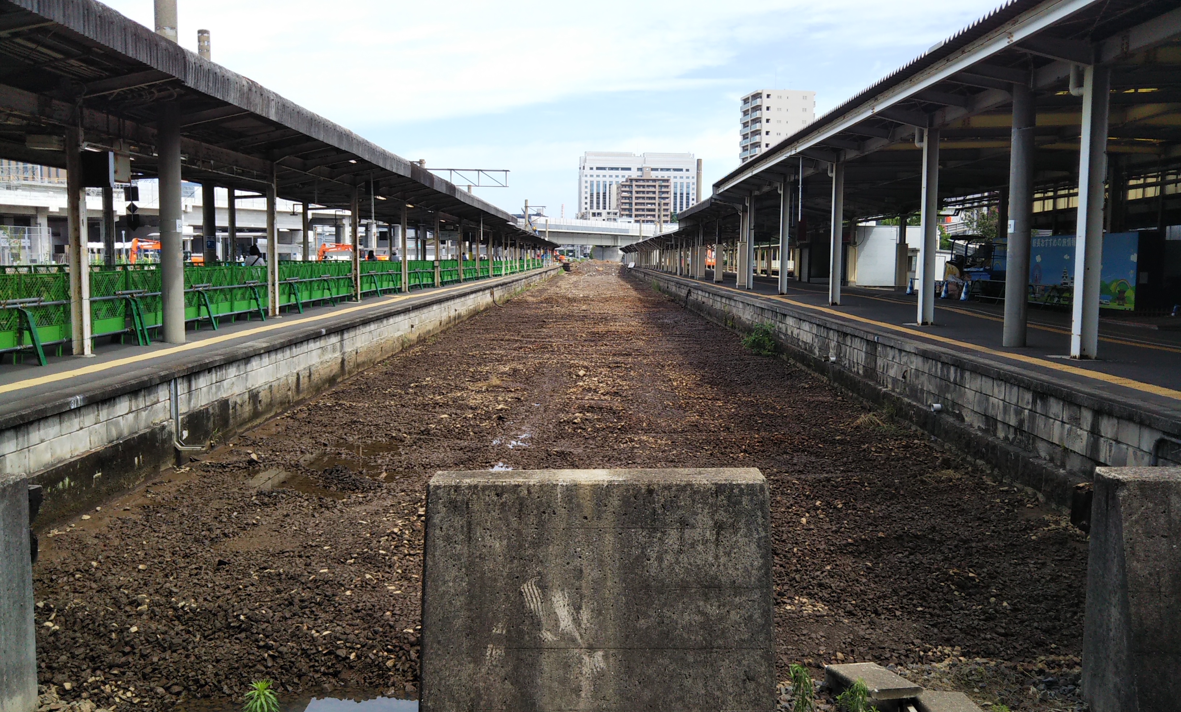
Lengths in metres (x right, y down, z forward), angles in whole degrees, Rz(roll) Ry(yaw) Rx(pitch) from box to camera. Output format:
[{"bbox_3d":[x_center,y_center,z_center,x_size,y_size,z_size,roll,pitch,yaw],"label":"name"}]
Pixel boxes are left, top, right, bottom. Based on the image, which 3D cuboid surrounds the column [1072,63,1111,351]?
[{"bbox_3d":[6.928,-1.975,14.143,0.220,4.003,0.290,0,6,0],"label":"column"}]

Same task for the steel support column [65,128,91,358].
[{"bbox_3d":[-7.546,-1.671,15.091,0.170,3.309,0.220,1,6,0],"label":"steel support column"}]

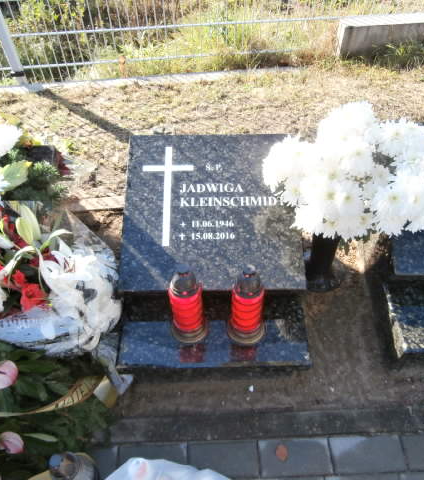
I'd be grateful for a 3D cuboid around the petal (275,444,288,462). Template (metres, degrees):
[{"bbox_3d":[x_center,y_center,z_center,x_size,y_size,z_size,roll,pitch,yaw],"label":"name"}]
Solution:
[{"bbox_3d":[0.197,0.601,1.250,0.034,0.007,0.045,0,54,0],"label":"petal"}]

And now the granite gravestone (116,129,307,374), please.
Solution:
[{"bbox_3d":[0.006,0.011,1.493,0.600,0.300,0.760,0,54,0],"label":"granite gravestone"}]

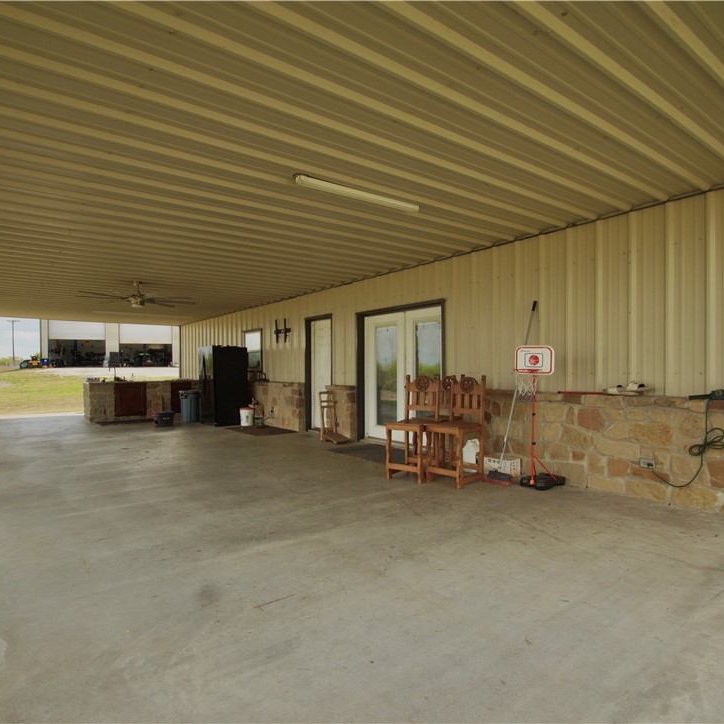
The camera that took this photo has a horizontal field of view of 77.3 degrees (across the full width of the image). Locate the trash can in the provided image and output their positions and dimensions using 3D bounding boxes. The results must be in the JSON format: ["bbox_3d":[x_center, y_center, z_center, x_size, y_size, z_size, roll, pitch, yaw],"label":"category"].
[{"bbox_3d":[-4.084,1.062,10.807,0.530,0.710,0.530,0,-1,-38],"label":"trash can"}]

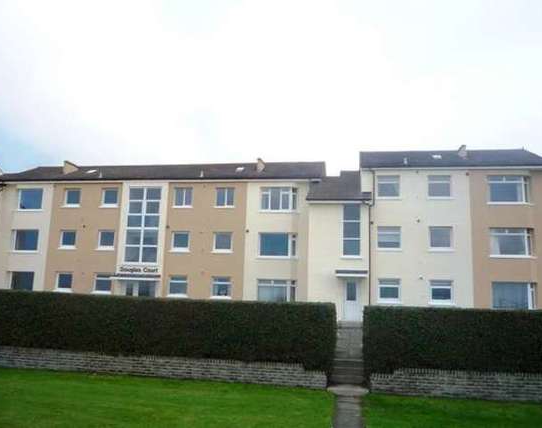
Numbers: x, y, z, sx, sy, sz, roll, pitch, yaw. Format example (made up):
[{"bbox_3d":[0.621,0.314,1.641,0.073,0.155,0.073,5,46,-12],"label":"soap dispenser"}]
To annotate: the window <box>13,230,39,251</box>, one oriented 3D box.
[{"bbox_3d":[-15.246,1.676,30.729,1.851,1.373,0.130,0,-8,10],"label":"window"}]

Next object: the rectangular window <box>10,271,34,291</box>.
[{"bbox_3d":[-15.480,4.296,30.760,1.701,1.420,0.200,0,-10,10],"label":"rectangular window"}]

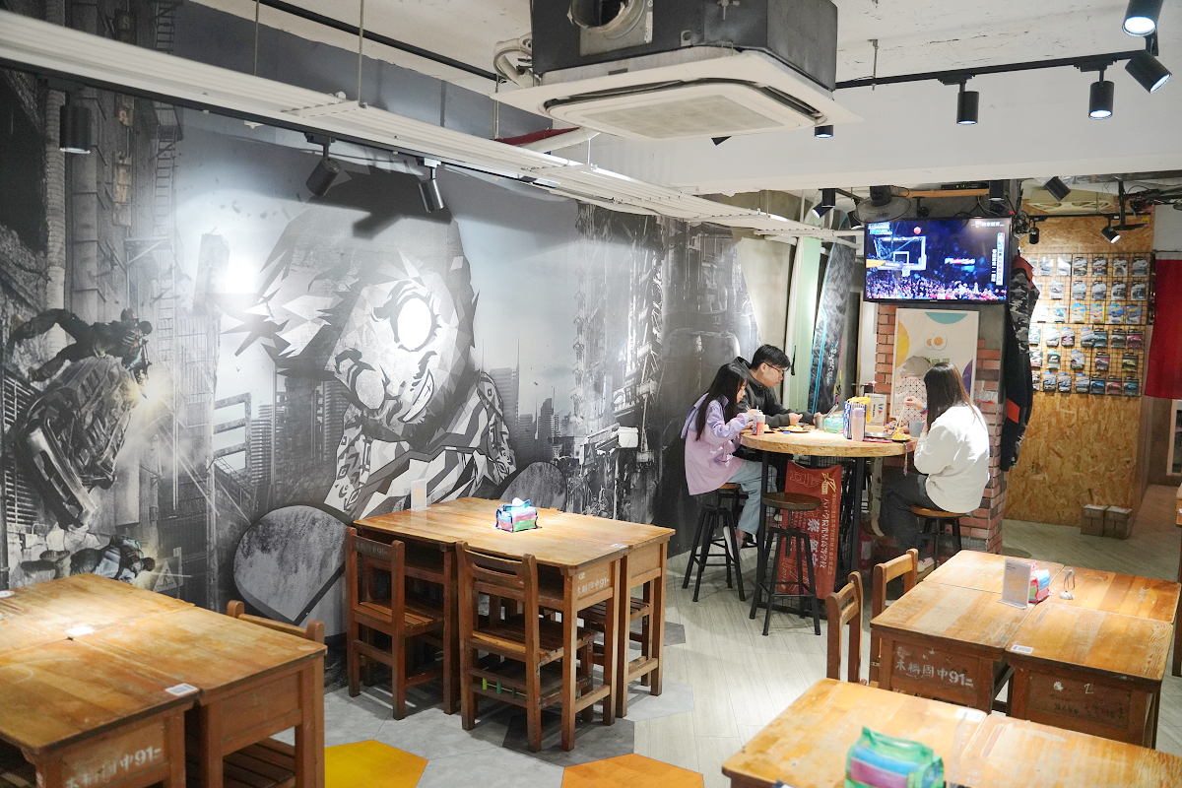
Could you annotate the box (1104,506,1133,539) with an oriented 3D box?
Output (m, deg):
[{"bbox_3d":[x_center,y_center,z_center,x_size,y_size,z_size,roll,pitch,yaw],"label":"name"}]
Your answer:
[{"bbox_3d":[4.430,1.078,7.711,0.170,0.220,0.280,5,5,38],"label":"box"}]

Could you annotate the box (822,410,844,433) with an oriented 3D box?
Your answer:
[{"bbox_3d":[1.551,0.186,5.773,0.150,0.105,0.105,-3,6,-45],"label":"box"}]

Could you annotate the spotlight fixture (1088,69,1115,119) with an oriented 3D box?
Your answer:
[{"bbox_3d":[1.832,-1.076,3.298,0.078,0.158,0.078,4,5,33],"label":"spotlight fixture"}]

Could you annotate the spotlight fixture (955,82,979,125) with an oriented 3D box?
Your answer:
[{"bbox_3d":[1.446,-1.118,3.530,0.077,0.158,0.077,4,5,34],"label":"spotlight fixture"}]

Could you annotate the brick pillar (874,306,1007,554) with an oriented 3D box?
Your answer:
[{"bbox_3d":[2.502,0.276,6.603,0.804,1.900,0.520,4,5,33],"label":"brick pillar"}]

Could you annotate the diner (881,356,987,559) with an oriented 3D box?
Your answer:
[{"bbox_3d":[2.033,0.453,5.446,0.640,1.260,0.470,3,5,20],"label":"diner"}]

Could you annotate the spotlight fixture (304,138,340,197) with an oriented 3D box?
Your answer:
[{"bbox_3d":[-1.052,-0.881,3.590,0.145,0.220,0.080,4,5,34],"label":"spotlight fixture"}]

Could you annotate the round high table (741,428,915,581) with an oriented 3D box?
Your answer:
[{"bbox_3d":[1.413,0.766,5.561,1.030,1.030,1.030,1,4,0],"label":"round high table"}]

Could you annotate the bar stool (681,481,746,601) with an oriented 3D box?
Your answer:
[{"bbox_3d":[0.781,0.900,5.781,0.342,0.735,0.342,1,4,-7],"label":"bar stool"}]

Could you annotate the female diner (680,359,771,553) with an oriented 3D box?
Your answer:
[{"bbox_3d":[0.861,0.418,5.775,0.600,1.200,0.420,0,4,-14],"label":"female diner"}]

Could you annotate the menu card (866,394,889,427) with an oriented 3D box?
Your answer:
[{"bbox_3d":[2.029,0.116,6.550,0.150,0.215,0.040,4,5,36],"label":"menu card"}]

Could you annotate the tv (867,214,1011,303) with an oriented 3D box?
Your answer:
[{"bbox_3d":[2.356,-0.912,6.291,0.965,0.560,0.070,4,11,34],"label":"tv"}]

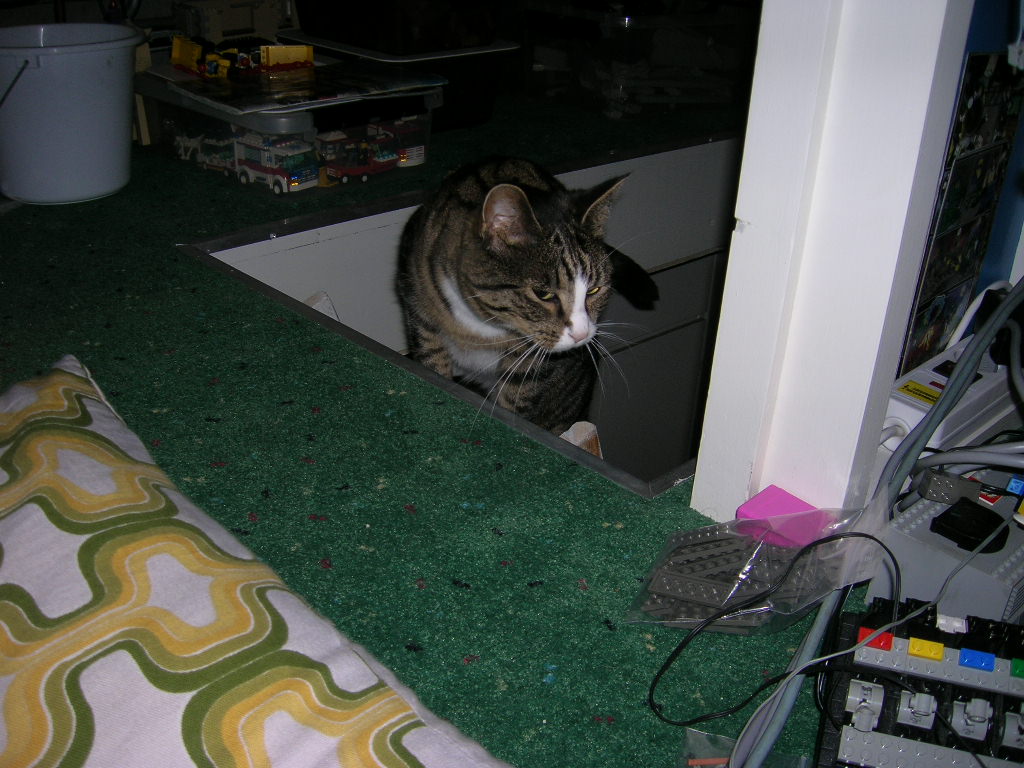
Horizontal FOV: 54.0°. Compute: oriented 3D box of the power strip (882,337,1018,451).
[{"bbox_3d":[0.446,-0.011,0.932,0.330,0.041,0.055,-21,34,-39],"label":"power strip"}]

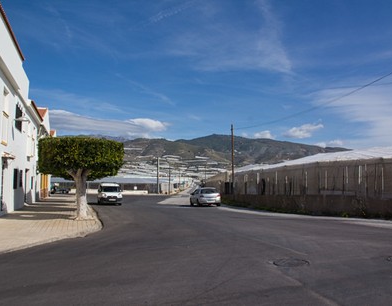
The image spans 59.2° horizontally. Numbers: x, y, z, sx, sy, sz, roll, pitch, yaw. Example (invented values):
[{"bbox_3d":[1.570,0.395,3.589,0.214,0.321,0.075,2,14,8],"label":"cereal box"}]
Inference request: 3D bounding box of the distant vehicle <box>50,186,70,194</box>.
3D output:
[{"bbox_3d":[-24.100,6.432,60.164,3.900,1.600,1.750,0,-5,2],"label":"distant vehicle"}]

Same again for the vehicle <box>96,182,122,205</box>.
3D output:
[{"bbox_3d":[-7.850,3.646,30.997,1.830,1.840,4.400,2,-5,-18],"label":"vehicle"}]

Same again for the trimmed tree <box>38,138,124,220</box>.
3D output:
[{"bbox_3d":[-5.550,1.290,16.752,3.800,3.700,3.800,2,-6,-18],"label":"trimmed tree"}]

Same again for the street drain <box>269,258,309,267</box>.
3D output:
[{"bbox_3d":[2.116,2.450,7.637,0.780,0.030,0.780,0,-5,0],"label":"street drain"}]

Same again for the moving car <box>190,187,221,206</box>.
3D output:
[{"bbox_3d":[0.740,3.612,28.590,1.760,1.470,4.350,1,-5,-10],"label":"moving car"}]

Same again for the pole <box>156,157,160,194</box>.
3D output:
[{"bbox_3d":[-6.450,3.860,58.391,0.260,6.400,0.260,0,-5,0],"label":"pole"}]

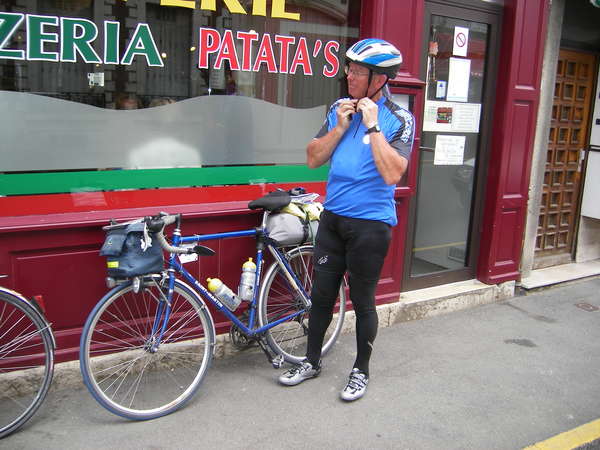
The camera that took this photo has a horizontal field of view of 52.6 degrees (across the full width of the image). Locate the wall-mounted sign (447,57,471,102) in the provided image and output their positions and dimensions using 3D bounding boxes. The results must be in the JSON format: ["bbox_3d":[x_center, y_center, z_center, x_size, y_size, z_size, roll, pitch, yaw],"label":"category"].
[{"bbox_3d":[1.135,-1.031,4.325,0.212,0.297,0.008,-5,14,-34],"label":"wall-mounted sign"}]

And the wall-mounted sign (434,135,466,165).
[{"bbox_3d":[1.096,-0.541,4.411,0.300,0.211,0.008,-5,14,-34],"label":"wall-mounted sign"}]

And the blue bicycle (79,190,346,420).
[{"bbox_3d":[-0.344,0.367,3.165,1.660,1.000,0.460,-8,7,-41],"label":"blue bicycle"}]

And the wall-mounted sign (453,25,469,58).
[{"bbox_3d":[1.133,-1.285,4.262,0.142,0.192,0.008,-5,14,-34],"label":"wall-mounted sign"}]

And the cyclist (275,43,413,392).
[{"bbox_3d":[0.240,-0.018,3.083,0.570,1.780,0.460,9,14,30],"label":"cyclist"}]

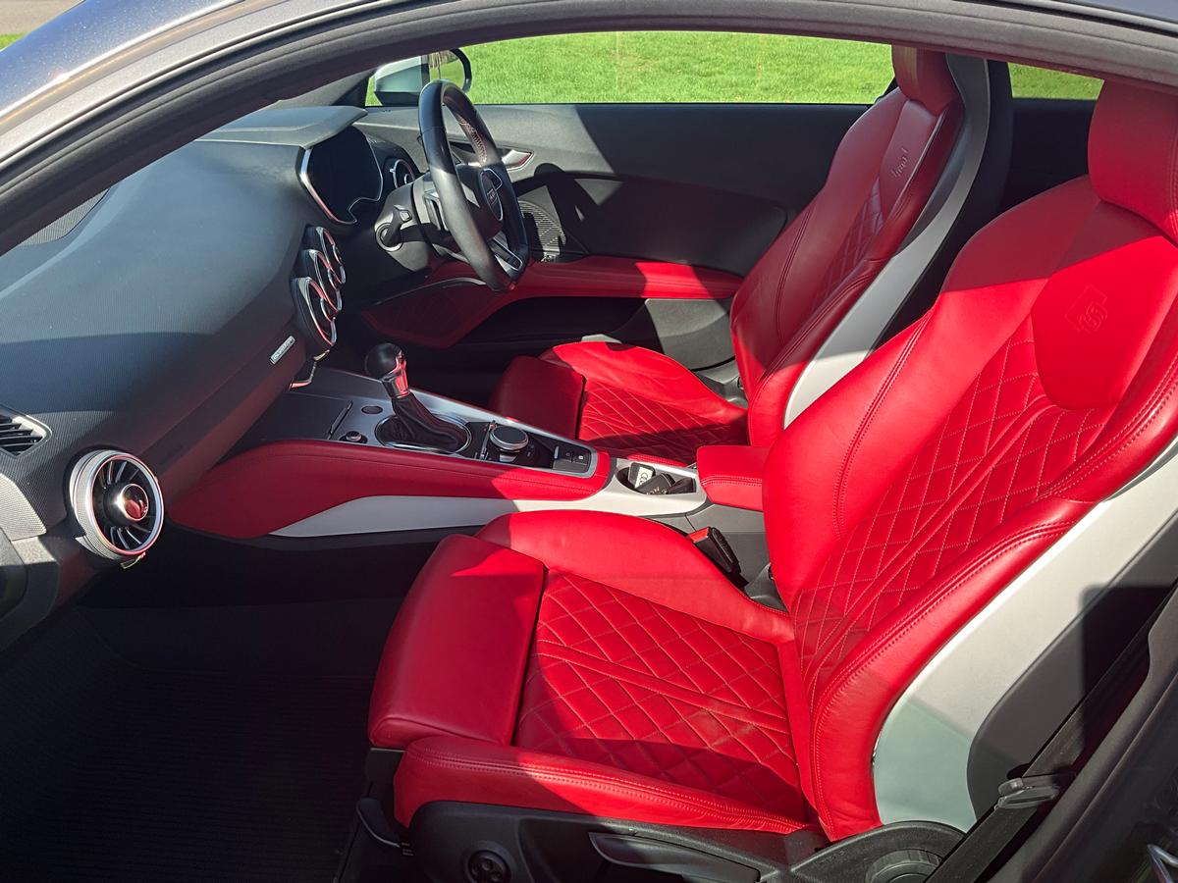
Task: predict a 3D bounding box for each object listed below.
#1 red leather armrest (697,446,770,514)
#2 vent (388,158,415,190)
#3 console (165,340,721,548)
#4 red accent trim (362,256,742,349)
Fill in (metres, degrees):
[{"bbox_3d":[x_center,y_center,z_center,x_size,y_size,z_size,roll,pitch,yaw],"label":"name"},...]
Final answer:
[{"bbox_3d":[0.281,0.051,1.440,0.240,0.065,0.115,3,29,3],"label":"red leather armrest"},{"bbox_3d":[-0.348,-0.479,1.835,0.045,0.090,0.090,-12,27,11],"label":"vent"},{"bbox_3d":[-0.191,-0.020,1.436,0.780,0.260,0.290,3,29,3],"label":"console"},{"bbox_3d":[-0.080,-0.275,2.031,0.790,0.210,0.110,3,29,3],"label":"red accent trim"}]

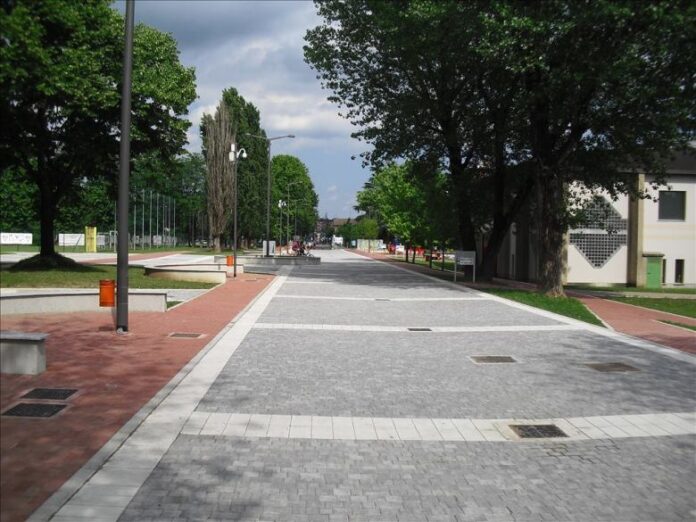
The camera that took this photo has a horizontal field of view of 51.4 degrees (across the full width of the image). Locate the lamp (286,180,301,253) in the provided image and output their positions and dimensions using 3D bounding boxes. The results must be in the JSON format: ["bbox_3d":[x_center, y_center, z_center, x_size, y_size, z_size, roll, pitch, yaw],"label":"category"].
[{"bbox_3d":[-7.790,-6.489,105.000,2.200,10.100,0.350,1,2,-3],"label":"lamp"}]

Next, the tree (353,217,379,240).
[{"bbox_3d":[2.721,-3.555,101.000,3.400,4.800,3.400,1,2,-3],"label":"tree"}]

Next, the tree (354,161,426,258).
[{"bbox_3d":[3.772,-4.121,60.000,5.900,8.300,5.900,1,2,-3],"label":"tree"}]

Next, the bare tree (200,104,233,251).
[{"bbox_3d":[-16.524,-10.761,92.000,4.300,19.100,4.300,1,2,-3],"label":"bare tree"}]

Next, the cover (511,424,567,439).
[{"bbox_3d":[1.693,1.508,6.400,0.430,0.030,0.430,1,2,-3],"label":"cover"}]

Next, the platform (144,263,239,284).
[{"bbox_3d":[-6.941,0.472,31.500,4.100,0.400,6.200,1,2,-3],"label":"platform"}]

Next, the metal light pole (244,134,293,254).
[{"bbox_3d":[-6.166,-5.095,57.000,3.800,10.100,0.350,1,2,-3],"label":"metal light pole"}]

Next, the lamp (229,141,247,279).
[{"bbox_3d":[-4.937,-2.323,32.400,0.820,6.000,0.350,1,2,-3],"label":"lamp"}]

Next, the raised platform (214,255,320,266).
[{"bbox_3d":[-5.439,-0.050,48.900,7.400,0.500,2.400,1,2,-3],"label":"raised platform"}]

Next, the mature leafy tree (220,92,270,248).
[{"bbox_3d":[-15.729,-13.912,110.000,7.200,24.400,7.200,1,2,-3],"label":"mature leafy tree"}]

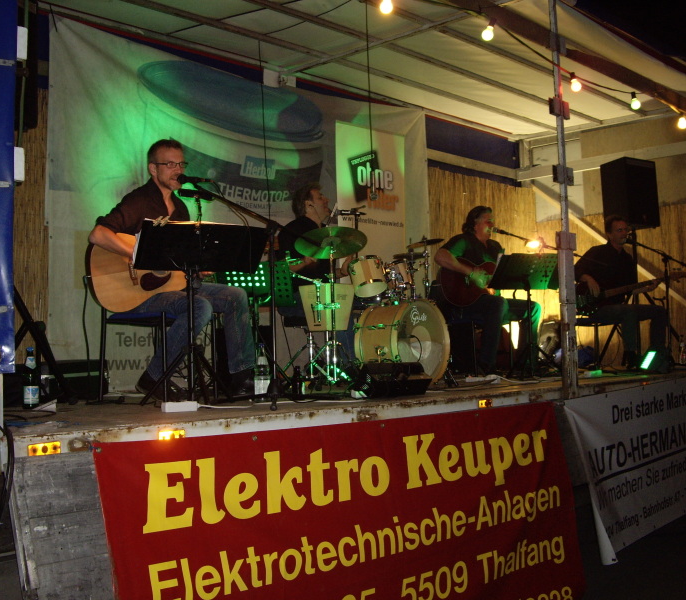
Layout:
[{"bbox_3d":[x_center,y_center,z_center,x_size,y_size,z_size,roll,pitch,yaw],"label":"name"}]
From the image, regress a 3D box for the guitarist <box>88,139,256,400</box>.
[{"bbox_3d":[-0.840,-0.154,4.450,0.820,1.330,0.620,-2,-3,33],"label":"guitarist"}]

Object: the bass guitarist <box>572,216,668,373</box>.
[{"bbox_3d":[2.420,-0.054,7.700,0.800,1.330,0.620,-3,-3,40],"label":"bass guitarist"}]

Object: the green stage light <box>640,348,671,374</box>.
[{"bbox_3d":[2.440,0.472,6.880,0.200,0.210,0.240,-1,-2,0],"label":"green stage light"}]

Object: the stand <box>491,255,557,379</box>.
[{"bbox_3d":[1.410,0.112,6.500,0.500,0.920,0.480,1,-3,-38],"label":"stand"}]

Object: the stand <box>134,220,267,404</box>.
[{"bbox_3d":[-0.740,0.061,4.230,0.620,0.880,0.470,1,-3,-30],"label":"stand"}]

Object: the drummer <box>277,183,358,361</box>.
[{"bbox_3d":[-0.170,-0.115,6.180,0.780,1.380,0.620,-2,-3,37],"label":"drummer"}]

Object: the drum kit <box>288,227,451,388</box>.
[{"bbox_3d":[0.280,0.035,5.920,0.980,1.050,1.350,-3,-3,43],"label":"drum kit"}]

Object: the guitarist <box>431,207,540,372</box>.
[{"bbox_3d":[1.100,-0.070,6.750,0.820,1.310,0.620,-2,-3,35],"label":"guitarist"}]

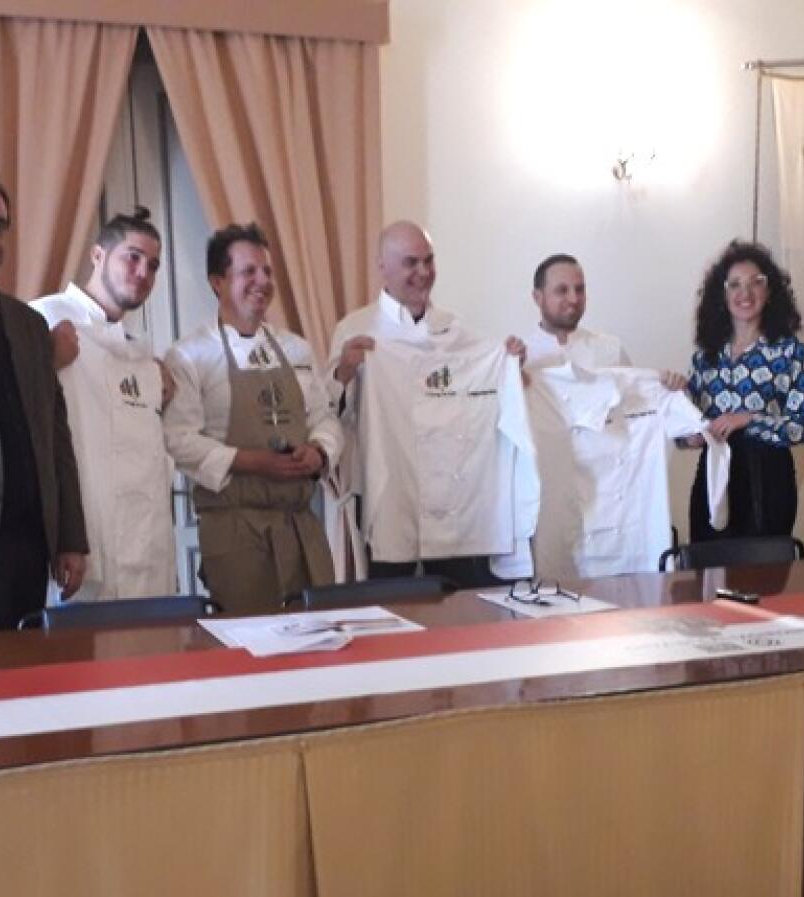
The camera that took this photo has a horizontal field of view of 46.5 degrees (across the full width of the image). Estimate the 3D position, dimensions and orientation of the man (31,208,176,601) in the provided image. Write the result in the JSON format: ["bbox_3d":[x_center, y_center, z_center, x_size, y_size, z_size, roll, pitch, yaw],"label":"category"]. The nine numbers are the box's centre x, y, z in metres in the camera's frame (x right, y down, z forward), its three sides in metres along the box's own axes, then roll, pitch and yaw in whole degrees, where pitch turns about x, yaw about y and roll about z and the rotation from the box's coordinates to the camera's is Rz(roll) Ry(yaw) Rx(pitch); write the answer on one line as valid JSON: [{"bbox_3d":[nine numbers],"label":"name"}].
[{"bbox_3d":[-0.714,0.234,2.598,0.500,1.763,0.400,-6,8,-38],"label":"man"}]

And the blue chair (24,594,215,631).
[{"bbox_3d":[-0.609,0.786,2.085,0.510,0.780,0.530,-3,7,-14],"label":"blue chair"}]

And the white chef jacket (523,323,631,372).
[{"bbox_3d":[0.554,-0.031,2.920,0.520,0.720,0.300,-1,7,-4],"label":"white chef jacket"}]

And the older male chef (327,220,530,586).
[{"bbox_3d":[0.045,0.228,2.672,0.580,1.730,0.440,-3,7,-17],"label":"older male chef"}]

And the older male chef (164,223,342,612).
[{"bbox_3d":[-0.398,0.269,2.500,0.520,1.705,0.380,-4,7,-25],"label":"older male chef"}]

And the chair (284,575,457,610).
[{"bbox_3d":[-0.013,0.756,2.252,0.510,0.780,0.530,-3,7,-14],"label":"chair"}]

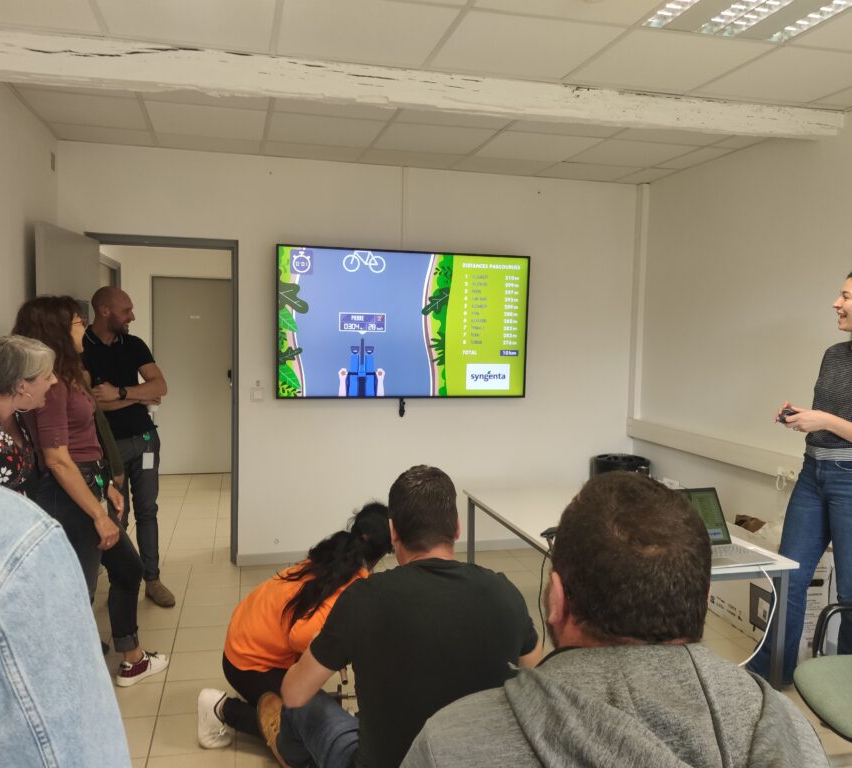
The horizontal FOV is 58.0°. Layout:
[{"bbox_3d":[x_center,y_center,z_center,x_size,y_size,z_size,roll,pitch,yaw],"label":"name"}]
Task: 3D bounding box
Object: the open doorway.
[{"bbox_3d":[-1.621,0.124,4.775,0.885,2.040,0.140,0,4,-14],"label":"open doorway"}]

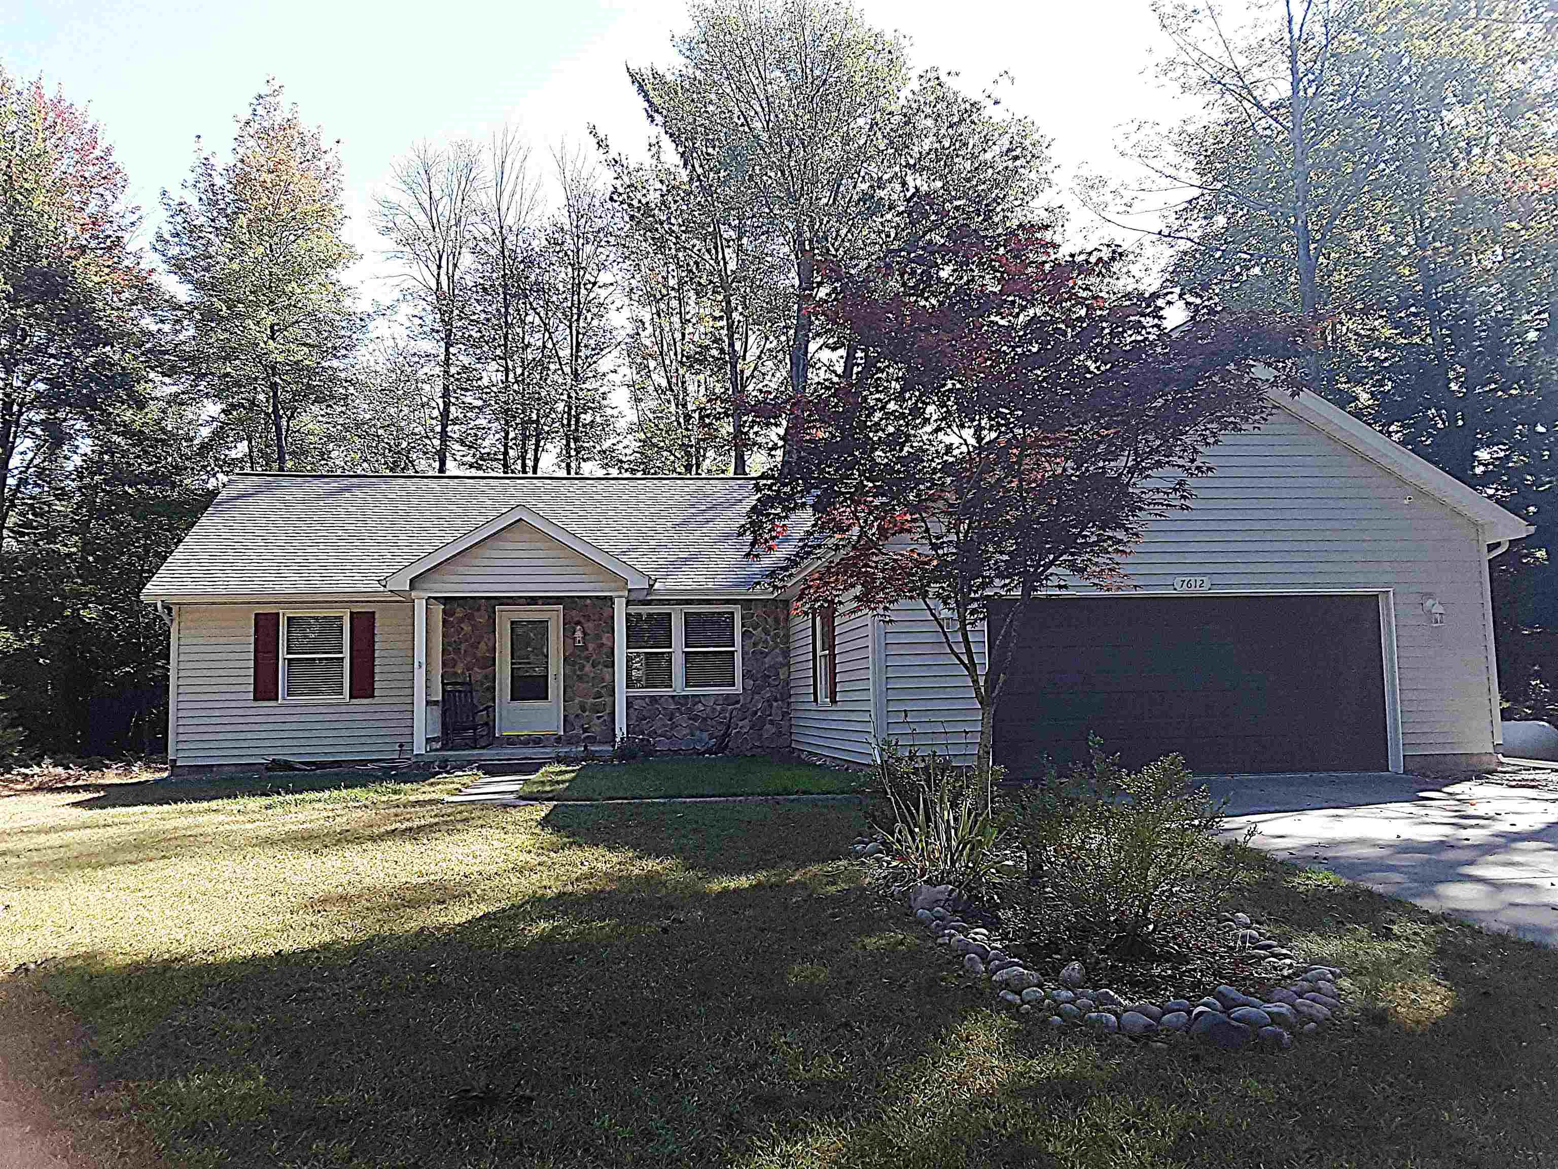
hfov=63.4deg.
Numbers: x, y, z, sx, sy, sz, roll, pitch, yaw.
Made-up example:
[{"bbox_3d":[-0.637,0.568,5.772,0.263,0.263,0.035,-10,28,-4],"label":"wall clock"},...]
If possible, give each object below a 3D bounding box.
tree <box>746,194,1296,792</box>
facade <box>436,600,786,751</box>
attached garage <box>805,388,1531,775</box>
[{"bbox_3d":[2.085,-0.595,10.222,4.503,5.240,4.100,0,-5,-7],"label":"tree"},{"bbox_3d":[-2.724,1.610,21.421,5.920,2.630,0.300,0,-5,-7],"label":"facade"},{"bbox_3d":[4.394,-0.014,18.335,8.200,5.300,7.800,0,-5,-7],"label":"attached garage"}]

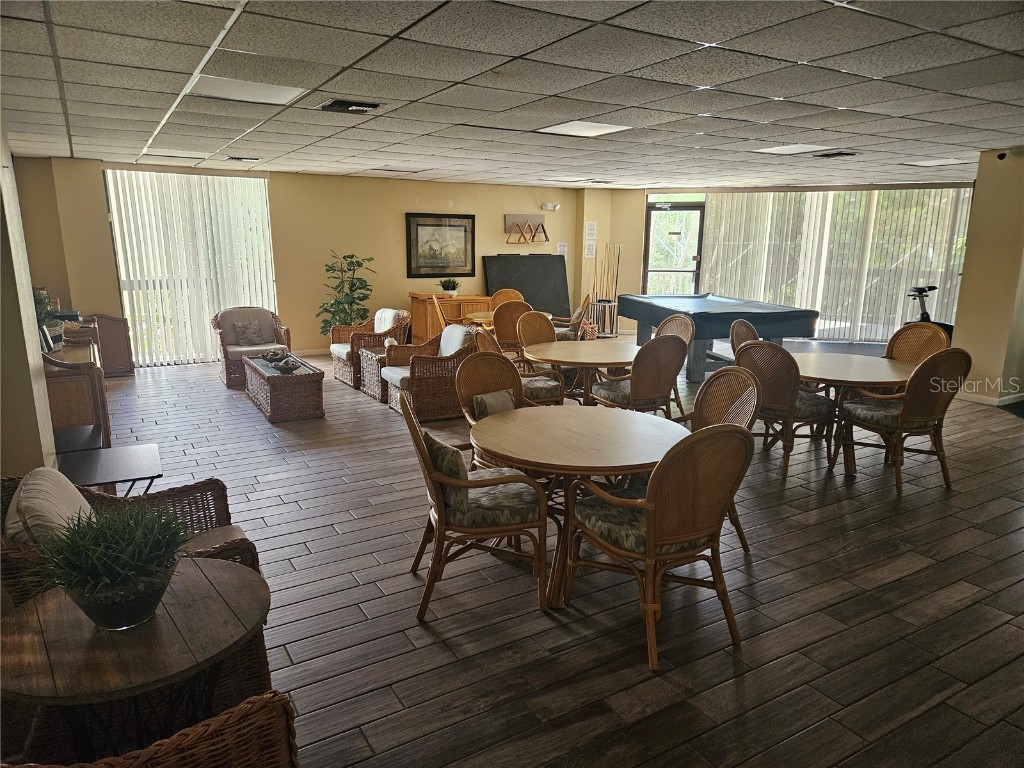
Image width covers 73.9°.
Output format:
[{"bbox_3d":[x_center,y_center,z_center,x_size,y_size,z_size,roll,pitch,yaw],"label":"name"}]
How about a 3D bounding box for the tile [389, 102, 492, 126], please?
[{"bbox_3d":[-0.491,-1.836,4.602,0.605,0.020,0.605,-7,14,-30],"label":"tile"}]

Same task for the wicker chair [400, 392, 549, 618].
[{"bbox_3d":[-0.171,0.494,3.063,0.640,0.955,0.560,-2,12,-11],"label":"wicker chair"}]

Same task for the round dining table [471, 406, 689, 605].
[{"bbox_3d":[0.321,0.574,3.268,1.040,0.720,1.040,0,12,0],"label":"round dining table"}]

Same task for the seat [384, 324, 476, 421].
[{"bbox_3d":[-0.732,-0.142,6.546,0.800,0.820,0.730,-7,14,-31],"label":"seat"}]

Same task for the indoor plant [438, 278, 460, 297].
[{"bbox_3d":[-0.879,-1.431,10.146,0.320,0.280,0.320,-7,14,-30],"label":"indoor plant"}]

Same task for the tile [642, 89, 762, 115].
[{"bbox_3d":[1.180,-1.730,4.158,0.600,0.020,0.600,-7,14,-30],"label":"tile"}]

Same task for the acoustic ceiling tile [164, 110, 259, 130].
[{"bbox_3d":[-2.162,-1.925,4.967,0.605,0.020,0.605,-7,14,-30],"label":"acoustic ceiling tile"}]

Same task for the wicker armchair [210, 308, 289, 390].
[{"bbox_3d":[-3.039,-0.465,7.965,0.740,0.820,0.790,-6,14,-27],"label":"wicker armchair"}]

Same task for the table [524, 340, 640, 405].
[{"bbox_3d":[0.626,0.087,5.408,1.040,0.705,1.040,0,12,0],"label":"table"}]

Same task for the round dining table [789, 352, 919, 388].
[{"bbox_3d":[2.370,0.226,4.964,1.070,0.720,1.070,0,12,0],"label":"round dining table"}]

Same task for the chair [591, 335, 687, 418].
[{"bbox_3d":[0.949,0.069,5.090,0.560,0.960,0.650,-6,14,-29],"label":"chair"}]

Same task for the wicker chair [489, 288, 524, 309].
[{"bbox_3d":[-0.056,-0.681,8.445,0.580,0.925,0.610,0,12,-1],"label":"wicker chair"}]

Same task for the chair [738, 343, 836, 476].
[{"bbox_3d":[1.919,0.121,4.759,0.610,0.925,0.580,-8,14,-33],"label":"chair"}]

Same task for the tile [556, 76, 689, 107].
[{"bbox_3d":[0.657,-1.672,3.873,0.605,0.020,0.605,-7,14,-30],"label":"tile"}]

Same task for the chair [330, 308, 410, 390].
[{"bbox_3d":[-1.591,-0.435,7.766,0.780,0.810,0.710,-7,14,-30],"label":"chair"}]

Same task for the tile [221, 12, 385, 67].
[{"bbox_3d":[-0.919,-1.502,2.981,0.610,0.020,0.610,-7,14,-30],"label":"tile"}]

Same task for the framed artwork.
[{"bbox_3d":[-1.064,-2.102,10.388,1.140,0.940,0.040,-7,14,-30],"label":"framed artwork"}]

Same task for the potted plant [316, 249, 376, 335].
[{"bbox_3d":[-2.217,-1.070,9.202,0.750,1.450,0.740,-7,14,-30],"label":"potted plant"}]

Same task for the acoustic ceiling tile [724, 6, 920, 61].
[{"bbox_3d":[1.301,-1.471,2.881,0.600,0.020,0.600,-7,14,-30],"label":"acoustic ceiling tile"}]

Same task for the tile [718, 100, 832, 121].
[{"bbox_3d":[1.726,-1.816,4.523,0.600,0.020,0.600,-7,14,-30],"label":"tile"}]

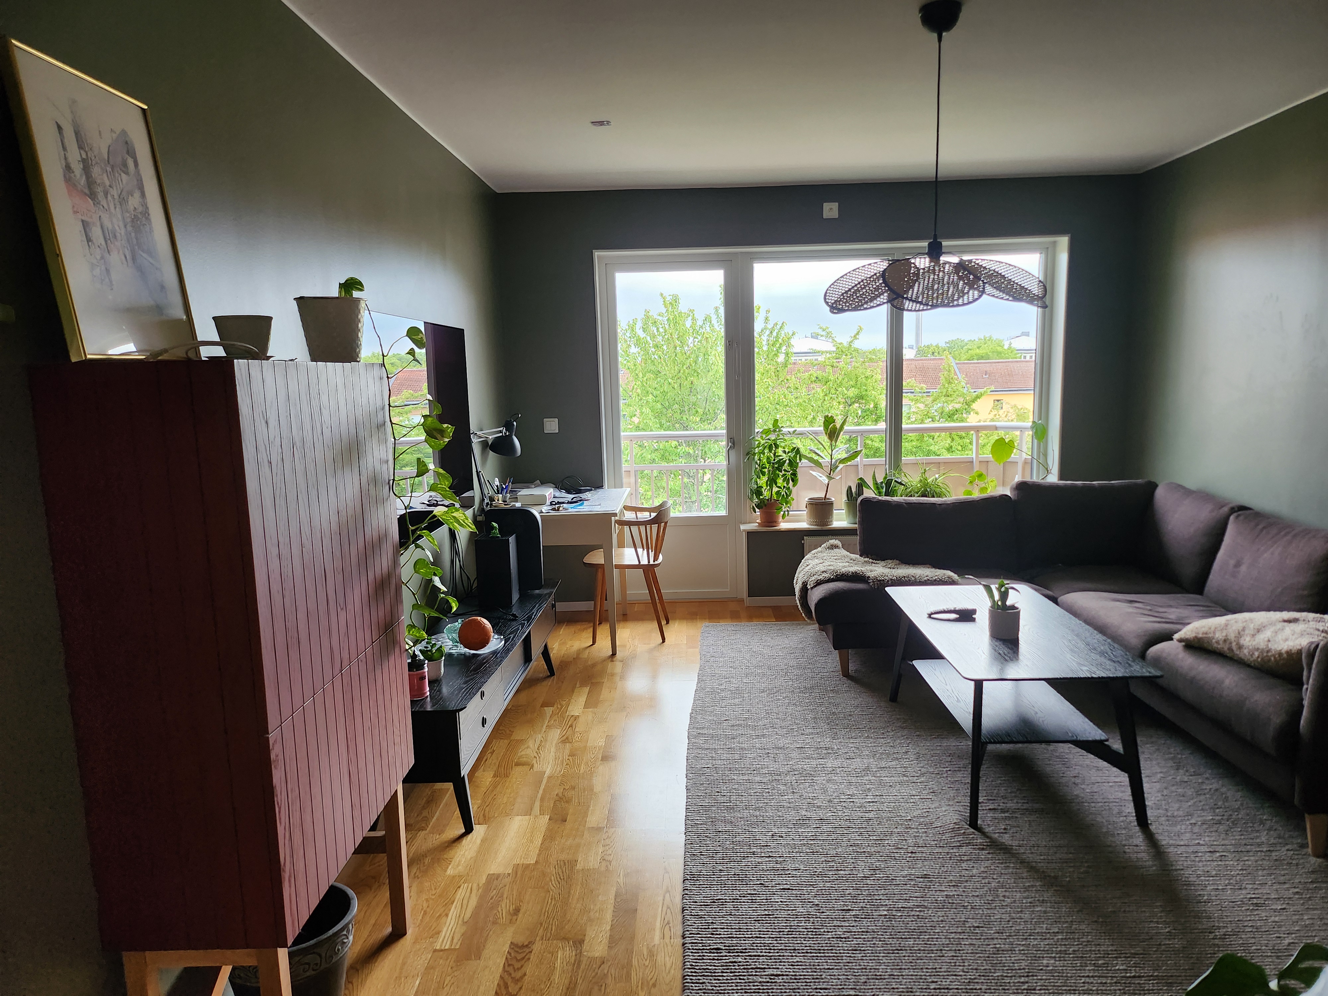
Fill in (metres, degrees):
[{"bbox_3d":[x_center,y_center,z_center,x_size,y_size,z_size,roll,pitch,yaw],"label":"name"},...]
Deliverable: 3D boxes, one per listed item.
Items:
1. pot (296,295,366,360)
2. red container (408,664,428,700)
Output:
[{"bbox_3d":[-0.777,-0.393,2.168,0.160,0.149,0.160,-1,8,0],"label":"pot"},{"bbox_3d":[-0.826,0.595,3.029,0.097,0.108,0.097,5,10,38],"label":"red container"}]

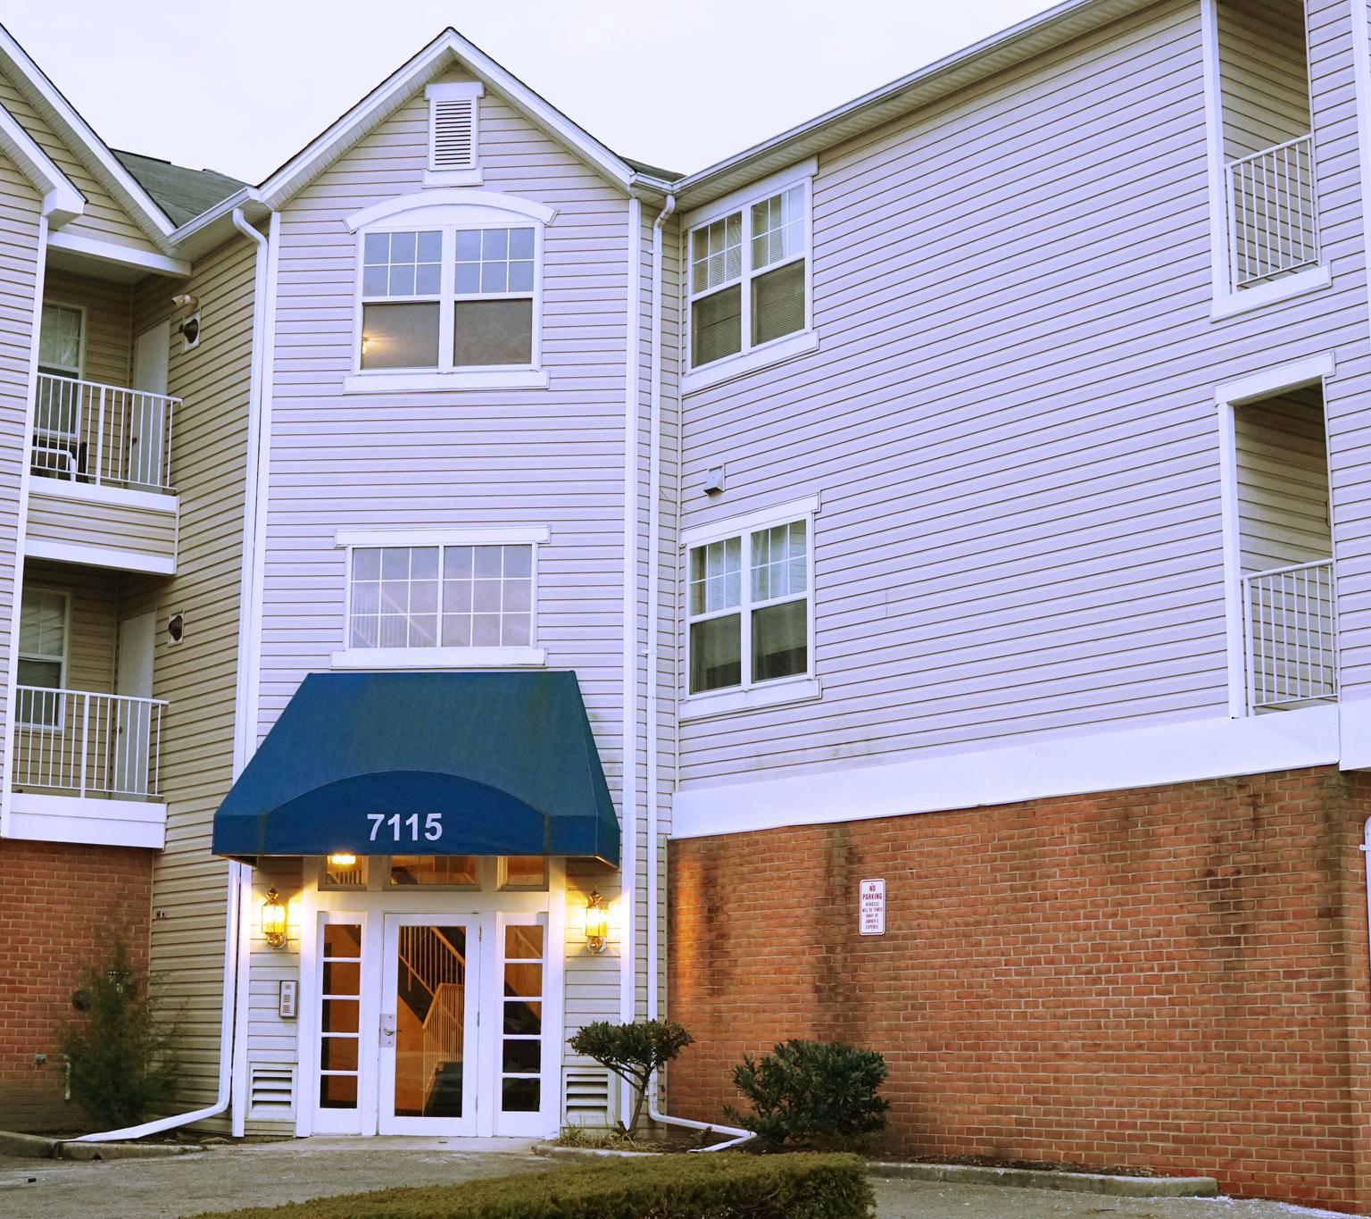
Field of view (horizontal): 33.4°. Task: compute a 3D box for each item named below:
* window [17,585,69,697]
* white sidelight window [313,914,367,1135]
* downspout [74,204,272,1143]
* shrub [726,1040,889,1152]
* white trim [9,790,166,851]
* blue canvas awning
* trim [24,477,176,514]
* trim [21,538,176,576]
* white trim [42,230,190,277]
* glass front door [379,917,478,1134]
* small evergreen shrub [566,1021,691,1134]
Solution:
[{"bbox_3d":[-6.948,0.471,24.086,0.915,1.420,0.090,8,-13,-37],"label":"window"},{"bbox_3d":[-3.240,3.884,21.479,0.470,2.040,0.080,-1,-10,8],"label":"white sidelight window"},{"bbox_3d":[-4.834,0.389,21.688,1.440,9.070,0.130,8,-13,-37],"label":"downspout"},{"bbox_3d":[1.010,4.011,18.784,1.327,0.885,1.200,0,-11,0],"label":"shrub"},{"bbox_3d":[-5.937,2.103,22.707,1.660,0.450,0.080,8,-13,-37],"label":"white trim"},{"bbox_3d":[-2.404,1.366,20.905,3.450,1.870,1.380,-1,-11,6],"label":"blue canvas awning"},{"bbox_3d":[-5.931,-1.175,23.307,1.660,0.165,0.060,8,-13,-37],"label":"trim"},{"bbox_3d":[-5.935,-0.532,23.187,1.660,0.165,0.060,8,-13,-37],"label":"trim"},{"bbox_3d":[-5.890,-3.711,23.799,1.640,0.140,0.080,8,-13,-37],"label":"white trim"},{"bbox_3d":[-2.355,3.848,21.151,0.904,2.006,0.060,-1,-11,6],"label":"glass front door"},{"bbox_3d":[-0.492,4.152,20.180,1.123,1.038,1.050,0,-11,0],"label":"small evergreen shrub"}]

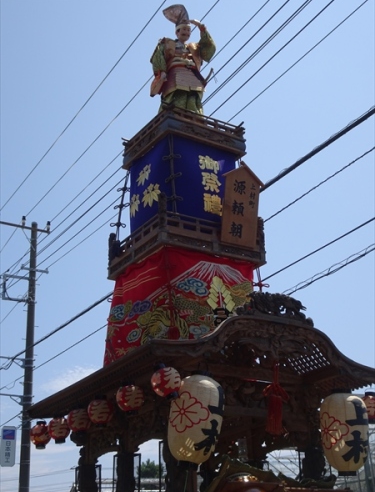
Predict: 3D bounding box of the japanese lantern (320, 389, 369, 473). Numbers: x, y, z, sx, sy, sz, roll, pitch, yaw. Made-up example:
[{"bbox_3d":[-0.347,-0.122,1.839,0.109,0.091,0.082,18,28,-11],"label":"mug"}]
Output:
[{"bbox_3d":[1.544,1.827,7.057,0.477,0.830,0.477,9,-25,-26],"label":"japanese lantern"}]

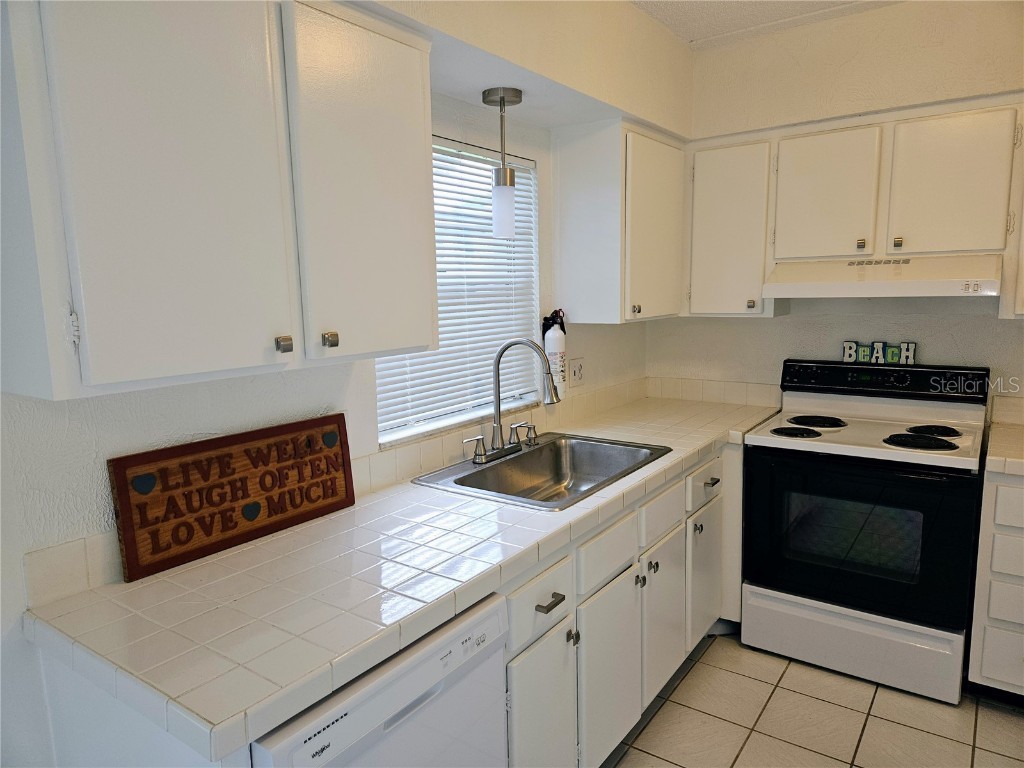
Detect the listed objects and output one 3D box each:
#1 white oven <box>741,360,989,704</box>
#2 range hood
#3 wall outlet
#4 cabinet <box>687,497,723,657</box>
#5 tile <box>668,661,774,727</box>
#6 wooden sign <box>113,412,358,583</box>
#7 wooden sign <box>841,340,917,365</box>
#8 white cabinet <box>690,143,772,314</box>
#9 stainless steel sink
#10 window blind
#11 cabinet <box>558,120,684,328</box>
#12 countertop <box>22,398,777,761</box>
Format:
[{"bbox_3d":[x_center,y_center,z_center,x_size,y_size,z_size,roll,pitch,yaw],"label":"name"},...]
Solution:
[{"bbox_3d":[1.415,0.521,2.762,0.765,1.156,0.630,5,10,35],"label":"white oven"},{"bbox_3d":[1.446,-0.417,2.664,0.760,0.142,0.505,5,10,35],"label":"range hood"},{"bbox_3d":[0.289,-0.049,2.975,0.010,0.123,0.128,5,10,35],"label":"wall outlet"},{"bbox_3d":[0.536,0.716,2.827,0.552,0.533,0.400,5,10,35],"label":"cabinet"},{"bbox_3d":[0.785,1.155,2.534,0.306,0.010,0.305,5,10,35],"label":"tile"},{"bbox_3d":[-0.642,0.248,1.655,0.022,0.256,0.613,-3,5,36],"label":"wooden sign"},{"bbox_3d":[1.564,-0.133,2.909,0.275,0.092,0.025,5,10,35],"label":"wooden sign"},{"bbox_3d":[1.025,-0.679,3.034,0.370,0.720,0.335,5,10,35],"label":"white cabinet"},{"bbox_3d":[0.140,0.356,2.304,0.530,0.186,0.815,5,10,35],"label":"stainless steel sink"},{"bbox_3d":[-0.156,-0.350,2.347,0.040,0.917,0.875,5,10,35],"label":"window blind"},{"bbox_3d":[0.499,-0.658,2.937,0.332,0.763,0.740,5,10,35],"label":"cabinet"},{"bbox_3d":[0.168,0.302,2.241,0.675,0.056,2.832,5,10,35],"label":"countertop"}]

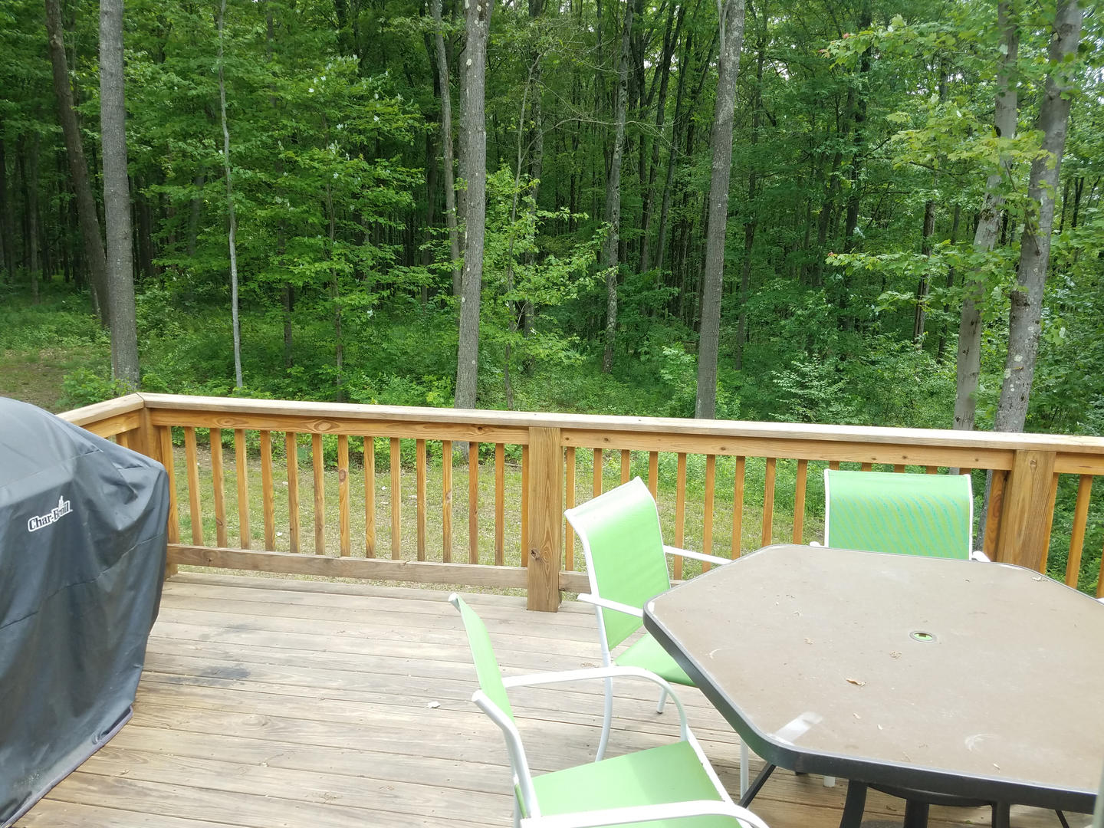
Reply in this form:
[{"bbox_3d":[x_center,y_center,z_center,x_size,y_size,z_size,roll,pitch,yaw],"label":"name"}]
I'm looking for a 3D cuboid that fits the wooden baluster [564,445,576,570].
[{"bbox_3d":[0.089,0.437,3.829,0.038,0.630,0.038,2,10,9],"label":"wooden baluster"}]

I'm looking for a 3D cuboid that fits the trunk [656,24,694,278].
[{"bbox_3d":[4.022,-8.454,27.183,0.260,8.114,0.240,7,10,6],"label":"trunk"}]

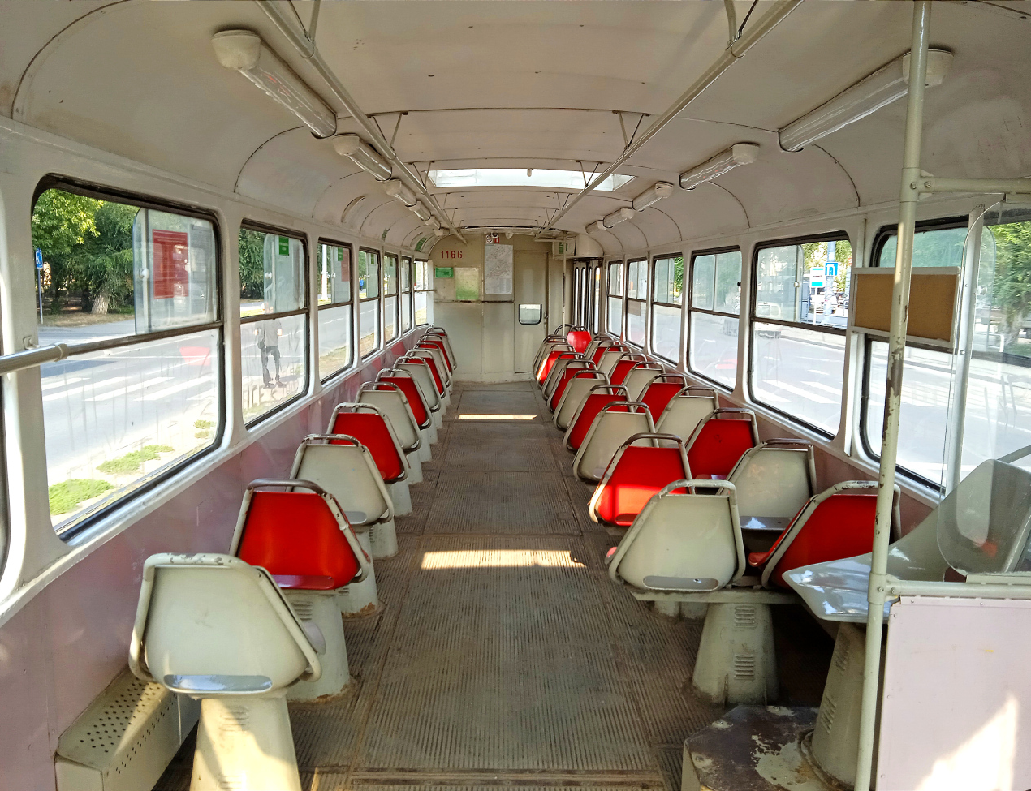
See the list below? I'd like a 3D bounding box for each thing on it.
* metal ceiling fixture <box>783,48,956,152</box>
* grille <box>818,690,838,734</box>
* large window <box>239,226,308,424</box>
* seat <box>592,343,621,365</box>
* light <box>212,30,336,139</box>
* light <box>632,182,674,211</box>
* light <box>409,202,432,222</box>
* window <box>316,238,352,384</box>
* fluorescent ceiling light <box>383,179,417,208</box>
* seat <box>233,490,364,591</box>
[{"bbox_3d":[1.018,-0.885,2.660,0.125,0.090,1.120,1,8,1],"label":"metal ceiling fixture"},{"bbox_3d":[0.845,0.862,2.310,0.012,0.077,0.064,8,8,-7],"label":"grille"},{"bbox_3d":[-1.120,-0.356,3.993,0.055,0.830,1.230,1,8,-2],"label":"large window"},{"bbox_3d":[0.970,-0.378,9.463,0.440,0.400,0.460,1,8,-1],"label":"seat"},{"bbox_3d":[-0.684,-0.893,2.567,0.110,0.083,1.140,-11,8,0],"label":"light"},{"bbox_3d":[0.899,-1.294,5.630,0.125,0.090,1.120,1,8,-2],"label":"light"},{"bbox_3d":[-0.790,-1.497,6.959,0.110,0.083,1.170,-11,8,0],"label":"light"},{"bbox_3d":[-1.154,-0.558,5.463,0.045,0.855,1.250,1,8,-2],"label":"window"},{"bbox_3d":[-0.693,-1.219,5.217,0.110,0.090,0.970,1,8,-1],"label":"fluorescent ceiling light"},{"bbox_3d":[-0.678,0.425,2.697,0.420,0.410,0.520,1,8,-2],"label":"seat"}]

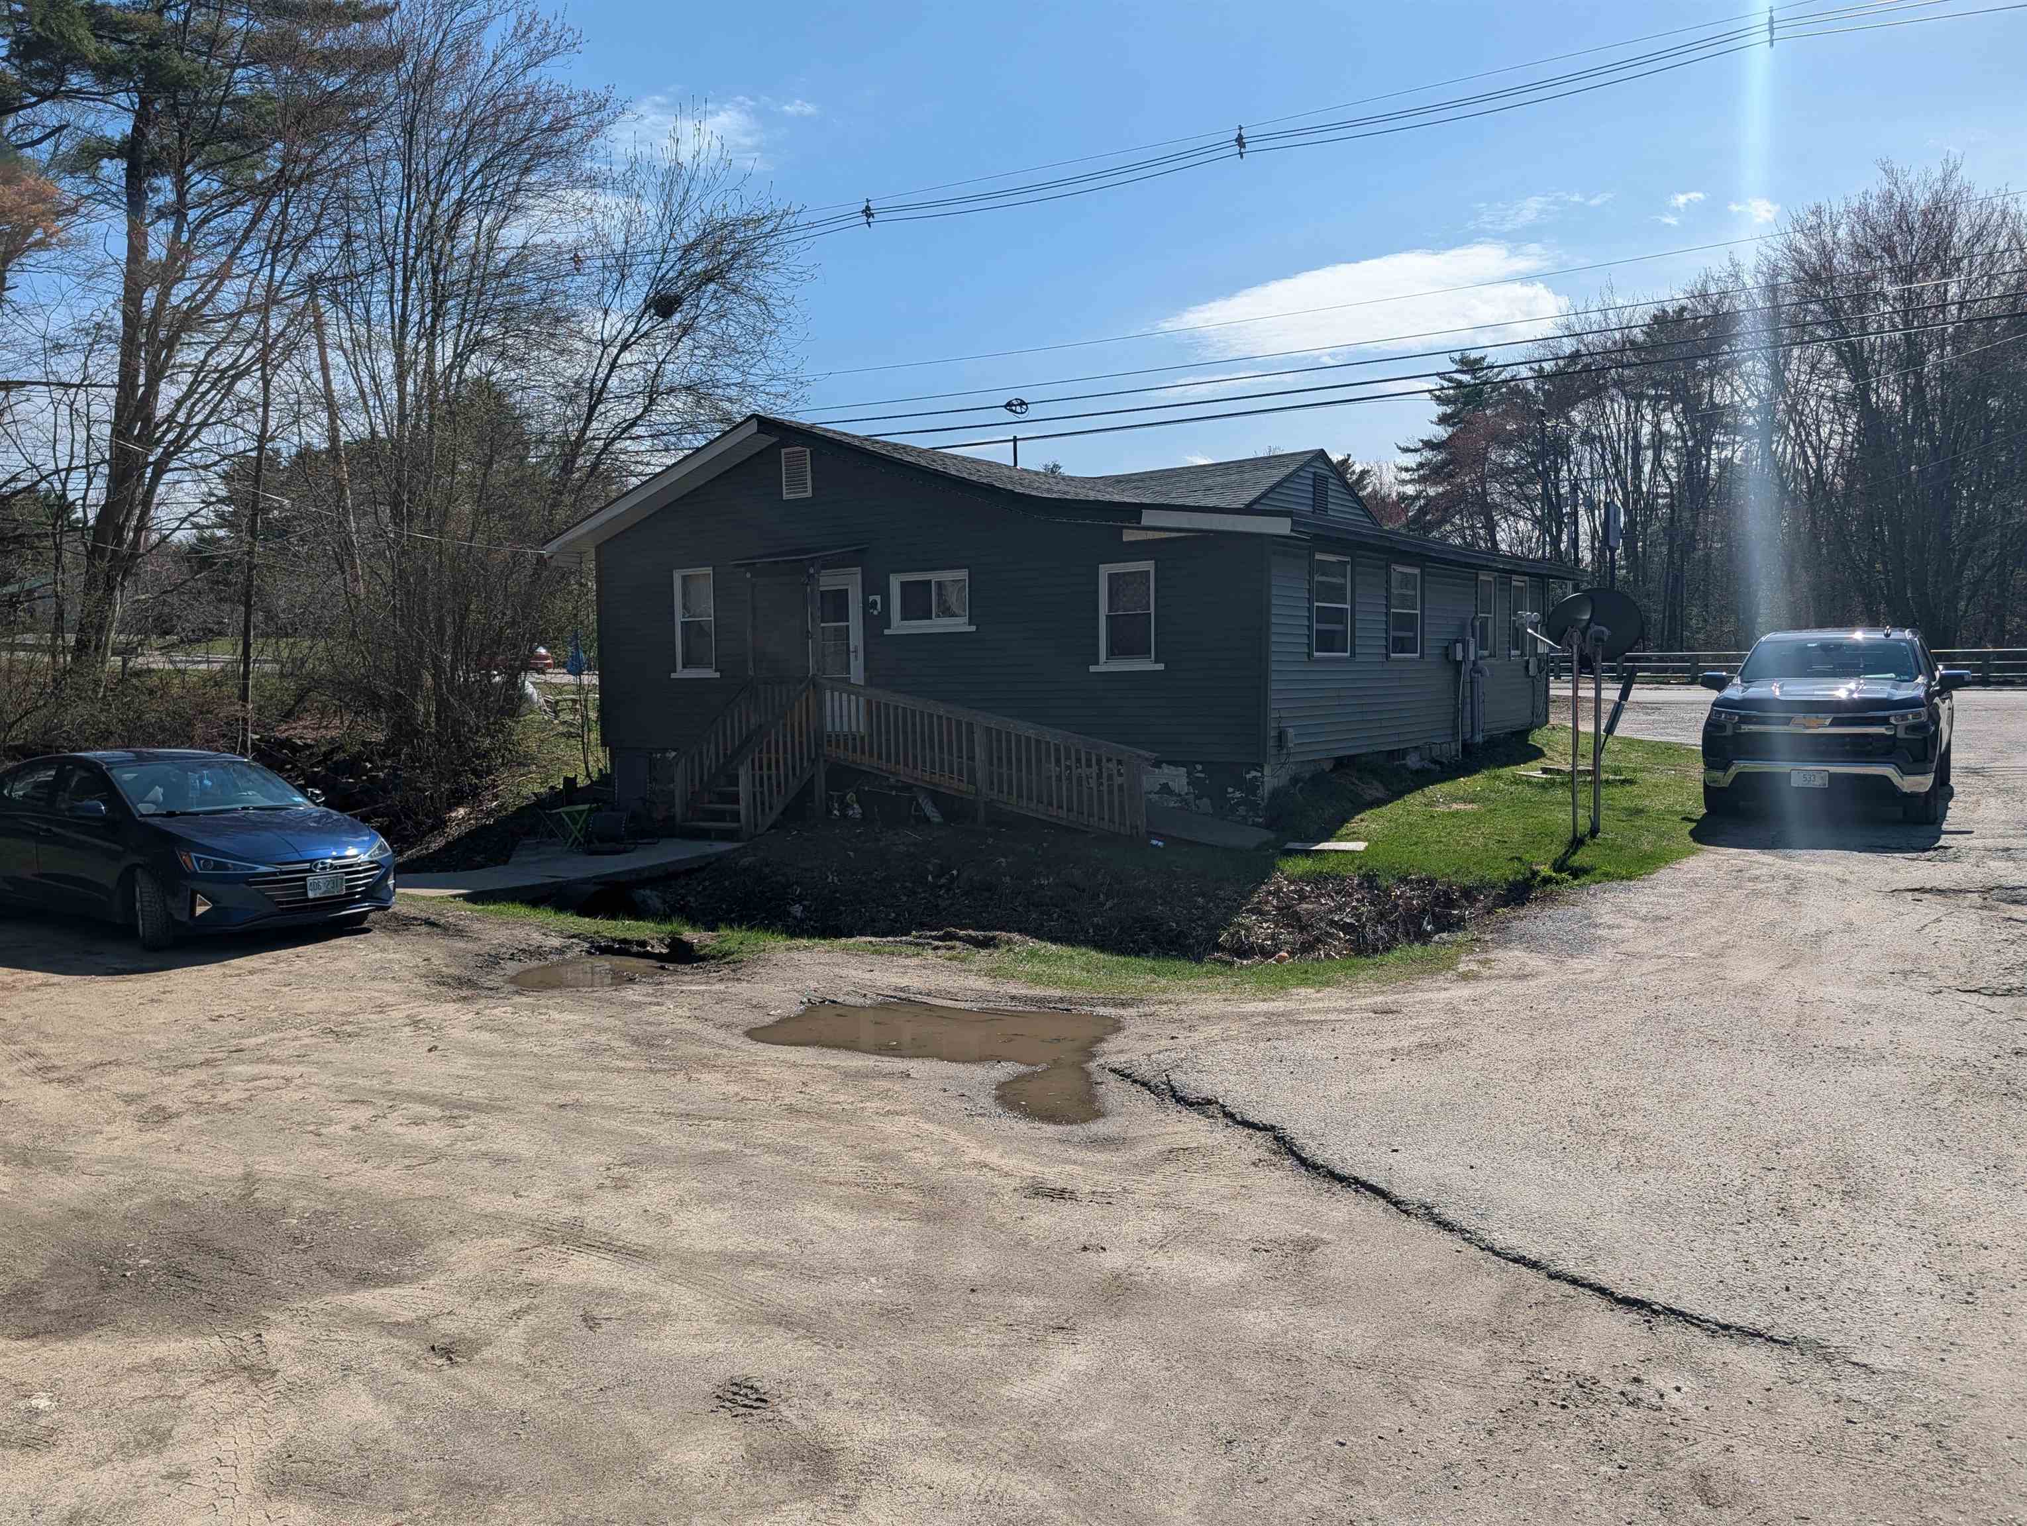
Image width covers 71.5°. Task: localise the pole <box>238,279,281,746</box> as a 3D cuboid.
[{"bbox_3d":[-12.305,-4.050,23.000,0.250,8.100,0.250,3,4,0],"label":"pole"}]

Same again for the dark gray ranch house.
[{"bbox_3d":[1.407,-2.307,22.477,11.900,5.100,12.100,2,4,35],"label":"dark gray ranch house"}]

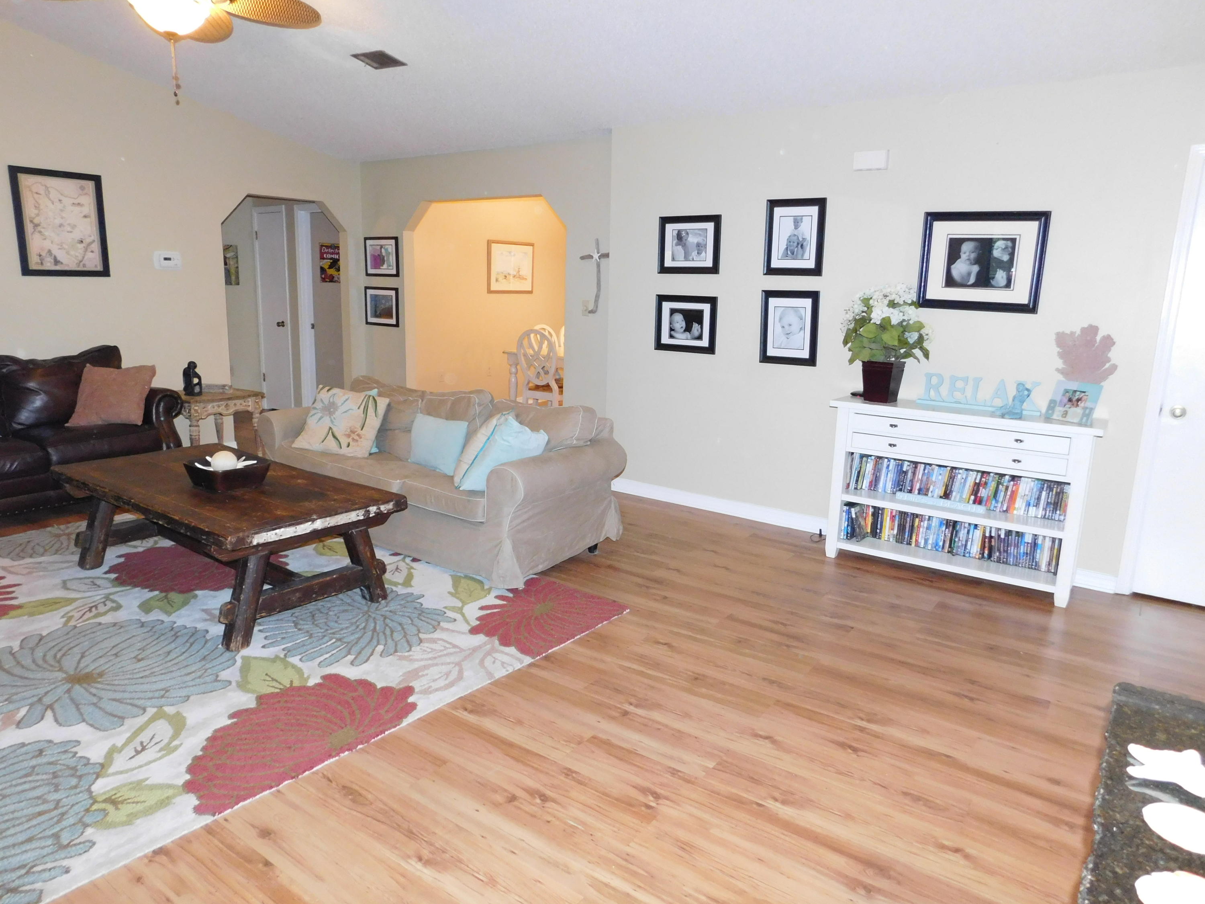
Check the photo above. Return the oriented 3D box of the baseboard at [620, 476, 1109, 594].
[{"bbox_3d":[1.323,0.448,4.906,3.110,0.100,0.017,10,15,36],"label":"baseboard"}]

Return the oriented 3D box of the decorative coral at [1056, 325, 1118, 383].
[{"bbox_3d":[2.303,-0.392,3.833,0.268,0.430,0.060,10,14,35],"label":"decorative coral"}]

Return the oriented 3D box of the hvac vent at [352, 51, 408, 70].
[{"bbox_3d":[-1.339,-2.353,4.815,0.275,0.025,0.205,10,4,36],"label":"hvac vent"}]

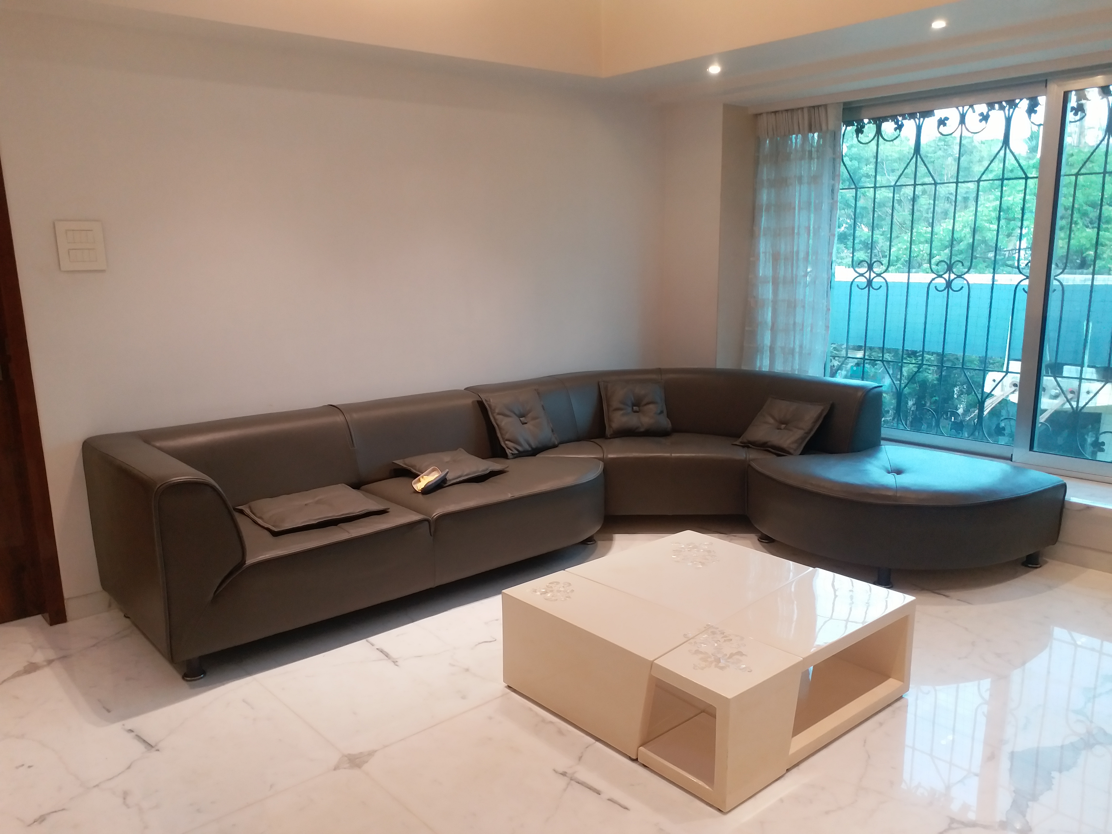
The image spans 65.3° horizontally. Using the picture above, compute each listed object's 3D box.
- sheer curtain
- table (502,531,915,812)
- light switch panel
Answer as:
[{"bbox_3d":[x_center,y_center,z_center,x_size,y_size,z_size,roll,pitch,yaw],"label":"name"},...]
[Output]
[{"bbox_3d":[1.414,-0.881,5.326,0.116,1.929,0.595,-10,14,-41],"label":"sheer curtain"},{"bbox_3d":[0.495,0.757,2.901,0.958,0.341,0.958,-10,14,-40],"label":"table"},{"bbox_3d":[-1.854,-0.667,3.392,0.165,0.190,0.015,-10,14,-41],"label":"light switch panel"}]

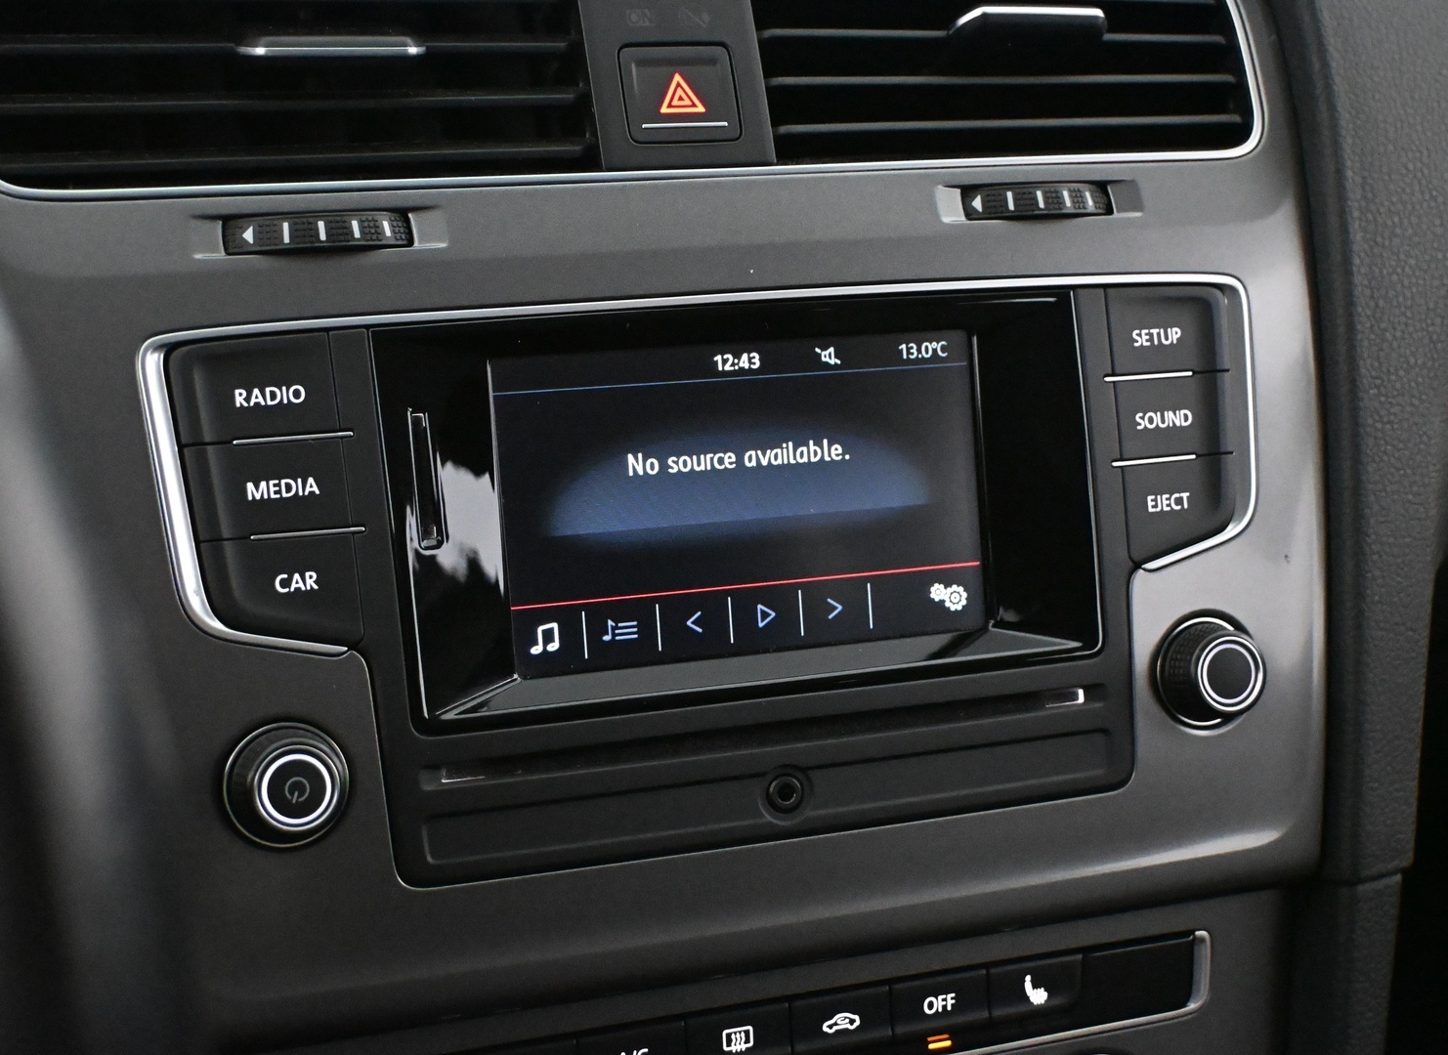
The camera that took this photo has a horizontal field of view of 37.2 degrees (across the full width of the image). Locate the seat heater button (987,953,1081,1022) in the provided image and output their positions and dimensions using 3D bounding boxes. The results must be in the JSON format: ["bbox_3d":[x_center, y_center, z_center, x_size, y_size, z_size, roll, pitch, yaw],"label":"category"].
[{"bbox_3d":[0.070,0.103,0.484,0.023,0.011,0.005,-5,1,-19],"label":"seat heater button"}]

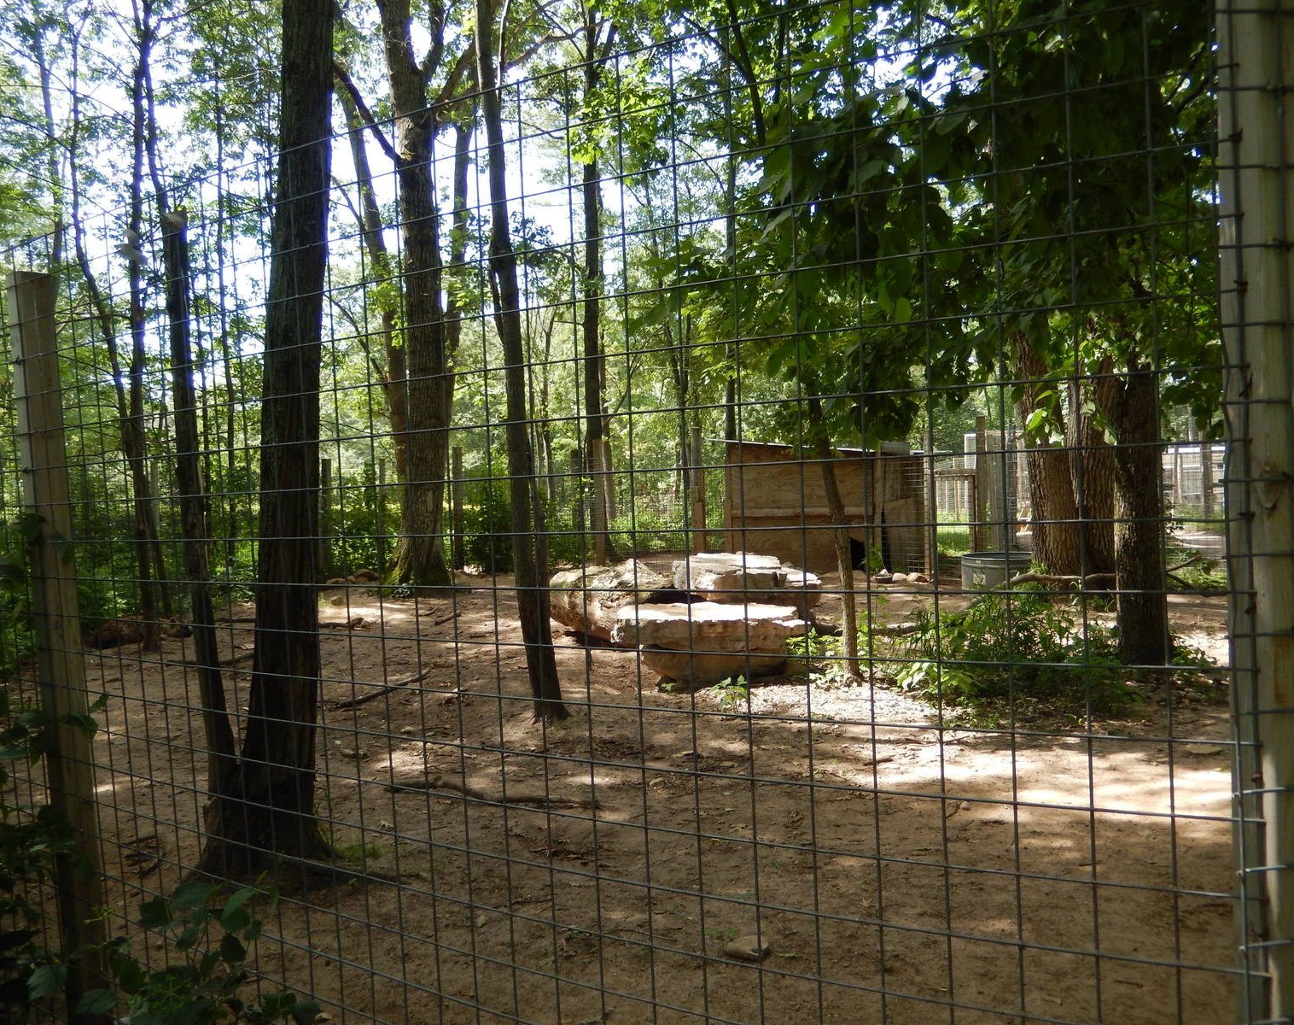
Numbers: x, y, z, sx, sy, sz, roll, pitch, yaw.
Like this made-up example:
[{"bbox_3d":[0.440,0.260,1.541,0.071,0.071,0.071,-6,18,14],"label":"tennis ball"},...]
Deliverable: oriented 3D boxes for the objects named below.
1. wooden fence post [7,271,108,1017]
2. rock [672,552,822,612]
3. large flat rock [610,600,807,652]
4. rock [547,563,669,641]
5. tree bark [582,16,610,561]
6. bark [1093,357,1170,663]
[{"bbox_3d":[-1.641,0.369,2.740,0.092,2.080,0.092,-2,2,35],"label":"wooden fence post"},{"bbox_3d":[1.042,0.730,10.300,1.450,0.500,1.100,-2,1,7],"label":"rock"},{"bbox_3d":[0.492,0.904,7.850,1.430,0.250,0.980,-2,1,7],"label":"large flat rock"},{"bbox_3d":[-0.320,0.839,9.400,1.050,0.600,1.050,-2,1,12],"label":"rock"},{"bbox_3d":[-1.080,-4.669,20.800,0.420,11.400,0.420,-1,1,-3],"label":"tree bark"},{"bbox_3d":[3.844,0.013,7.800,0.440,2.400,0.400,-1,1,26],"label":"bark"}]

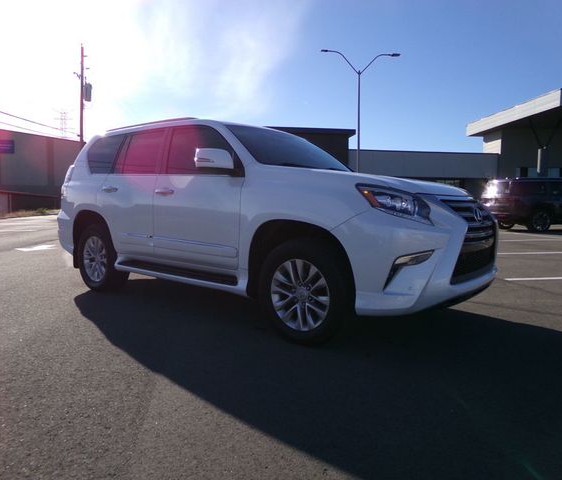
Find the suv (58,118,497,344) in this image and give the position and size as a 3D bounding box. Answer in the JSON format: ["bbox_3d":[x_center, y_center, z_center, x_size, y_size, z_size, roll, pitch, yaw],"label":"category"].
[{"bbox_3d":[-0.447,-0.312,4.661,4.860,1.850,1.890,5,7,39],"label":"suv"}]

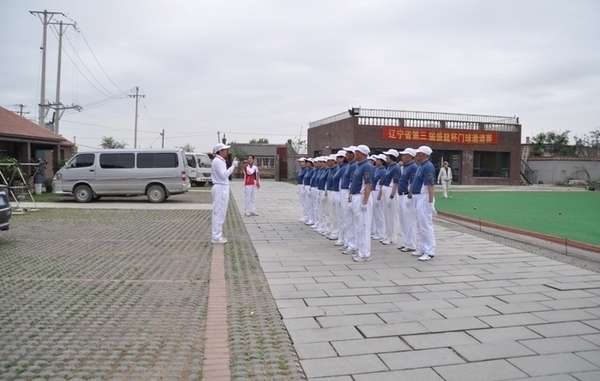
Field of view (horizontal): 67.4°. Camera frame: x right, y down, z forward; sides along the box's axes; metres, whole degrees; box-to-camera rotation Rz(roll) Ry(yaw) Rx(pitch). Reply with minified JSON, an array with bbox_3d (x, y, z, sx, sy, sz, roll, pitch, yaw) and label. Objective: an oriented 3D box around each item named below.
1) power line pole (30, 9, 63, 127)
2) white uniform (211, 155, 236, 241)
[{"bbox_3d":[-15.348,-5.529,26.891,2.050,10.300,0.400,0,3,-8],"label":"power line pole"},{"bbox_3d":[-1.384,0.152,8.152,0.460,1.540,0.480,0,3,-8],"label":"white uniform"}]

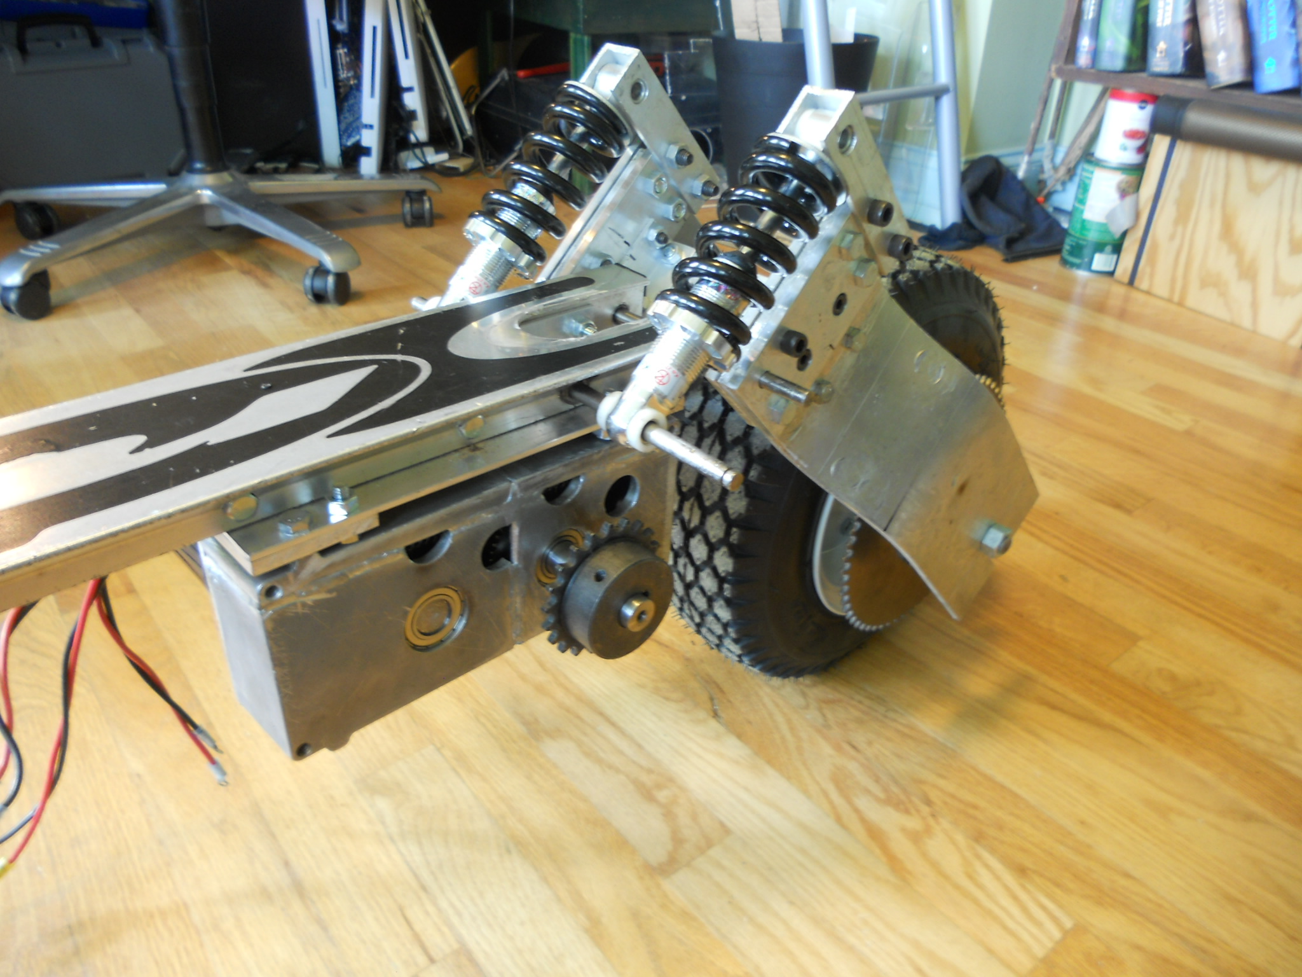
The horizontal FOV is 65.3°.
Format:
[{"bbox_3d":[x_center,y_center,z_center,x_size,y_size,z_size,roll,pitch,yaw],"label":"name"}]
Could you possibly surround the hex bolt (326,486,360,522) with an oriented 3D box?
[{"bbox_3d":[-0.109,0.003,0.359,0.011,0.015,0.011,-25,40,-38],"label":"hex bolt"}]

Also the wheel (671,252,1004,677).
[{"bbox_3d":[0.135,-0.017,0.722,0.313,0.313,0.095,-25,40,-38],"label":"wheel"}]

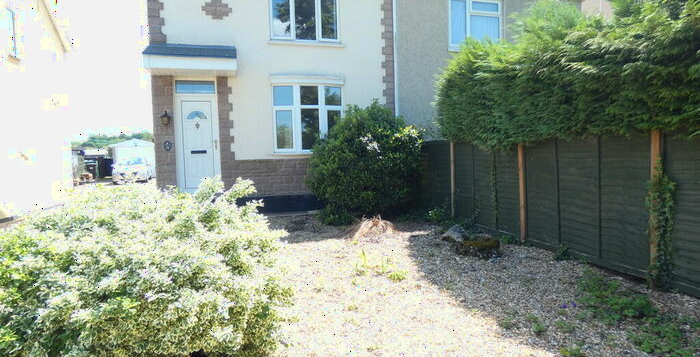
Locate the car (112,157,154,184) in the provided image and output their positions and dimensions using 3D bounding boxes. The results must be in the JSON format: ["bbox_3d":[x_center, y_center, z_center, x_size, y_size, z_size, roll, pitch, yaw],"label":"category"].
[{"bbox_3d":[-12.143,-0.495,23.000,1.720,1.480,4.000,-2,3,-18],"label":"car"}]

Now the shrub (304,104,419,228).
[{"bbox_3d":[0.308,-0.429,8.600,2.400,2.450,2.100,-2,3,-15],"label":"shrub"}]

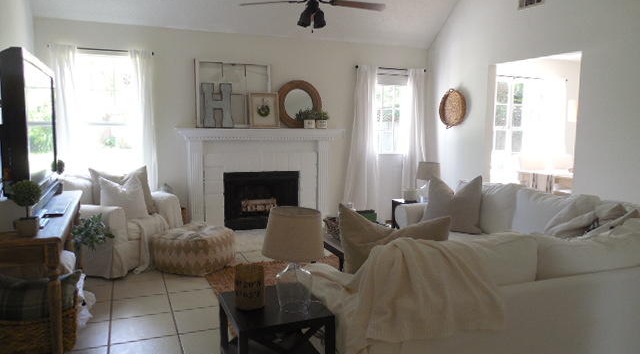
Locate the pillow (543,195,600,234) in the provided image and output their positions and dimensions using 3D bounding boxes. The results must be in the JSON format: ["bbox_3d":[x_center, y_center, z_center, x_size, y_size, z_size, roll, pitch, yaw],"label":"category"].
[{"bbox_3d":[1.638,0.270,3.010,0.160,0.430,0.430,35,5,-3],"label":"pillow"}]

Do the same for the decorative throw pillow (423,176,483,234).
[{"bbox_3d":[1.126,0.238,3.892,0.500,0.500,0.170,3,-6,23],"label":"decorative throw pillow"}]

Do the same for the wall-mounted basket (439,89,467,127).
[{"bbox_3d":[1.807,-0.942,6.380,0.110,0.560,0.530,-2,6,-23],"label":"wall-mounted basket"}]

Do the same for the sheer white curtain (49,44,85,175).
[{"bbox_3d":[-2.587,-0.267,4.789,0.300,2.158,0.110,-2,6,-23],"label":"sheer white curtain"}]

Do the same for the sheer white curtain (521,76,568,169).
[{"bbox_3d":[3.789,-0.593,7.908,1.078,2.130,0.100,-2,6,-23],"label":"sheer white curtain"}]

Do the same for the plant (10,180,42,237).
[{"bbox_3d":[-1.445,0.151,2.292,0.135,0.268,0.135,-2,6,-23],"label":"plant"}]

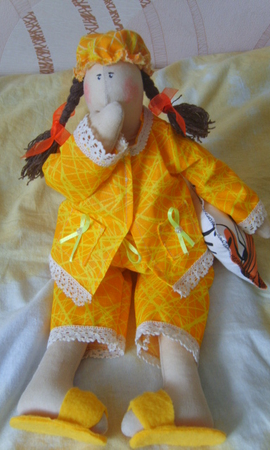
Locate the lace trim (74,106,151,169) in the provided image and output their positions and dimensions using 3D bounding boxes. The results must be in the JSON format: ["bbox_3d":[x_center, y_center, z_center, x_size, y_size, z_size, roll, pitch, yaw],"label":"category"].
[{"bbox_3d":[-0.028,-0.111,0.570,0.094,0.060,0.065,-1,75,6],"label":"lace trim"}]

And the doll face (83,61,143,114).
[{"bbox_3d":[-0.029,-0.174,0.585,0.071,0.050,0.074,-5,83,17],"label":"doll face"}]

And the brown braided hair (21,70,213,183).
[{"bbox_3d":[-0.025,-0.131,0.605,0.240,0.070,0.130,-1,78,6],"label":"brown braided hair"}]

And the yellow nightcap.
[{"bbox_3d":[-0.029,-0.227,0.605,0.095,0.085,0.058,-5,83,14],"label":"yellow nightcap"}]

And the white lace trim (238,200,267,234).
[{"bbox_3d":[0.148,-0.009,0.575,0.034,0.025,0.018,-42,84,-4],"label":"white lace trim"}]

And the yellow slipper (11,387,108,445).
[{"bbox_3d":[-0.080,0.201,0.475,0.096,0.045,0.046,2,60,15],"label":"yellow slipper"}]

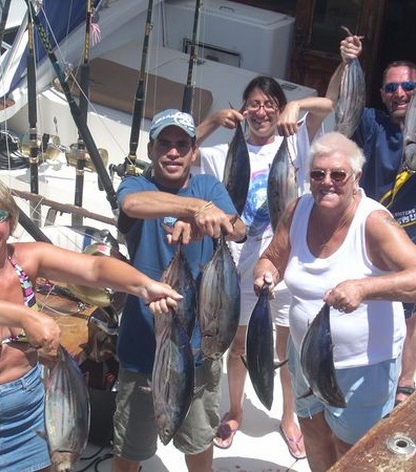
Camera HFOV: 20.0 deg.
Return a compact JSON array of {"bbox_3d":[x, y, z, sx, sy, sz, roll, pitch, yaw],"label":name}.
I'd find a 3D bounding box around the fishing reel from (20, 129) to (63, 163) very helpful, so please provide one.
[{"bbox_3d":[-0.751,-0.408,5.331,0.190,0.130,0.130,8,27,16],"label":"fishing reel"}]

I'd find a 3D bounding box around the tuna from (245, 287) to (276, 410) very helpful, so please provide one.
[{"bbox_3d":[0.199,0.375,3.966,0.100,0.506,0.125,-2,26,4],"label":"tuna"}]

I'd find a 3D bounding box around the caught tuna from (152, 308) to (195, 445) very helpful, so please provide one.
[{"bbox_3d":[-0.114,0.448,3.779,0.135,0.532,0.100,12,28,22],"label":"caught tuna"}]

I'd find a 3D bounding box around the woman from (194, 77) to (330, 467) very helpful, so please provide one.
[{"bbox_3d":[0.216,0.158,4.772,0.560,1.660,0.460,1,26,2],"label":"woman"}]

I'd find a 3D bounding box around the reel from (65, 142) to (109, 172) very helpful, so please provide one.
[{"bbox_3d":[-0.543,-0.351,5.281,0.185,0.125,0.130,5,27,11],"label":"reel"}]

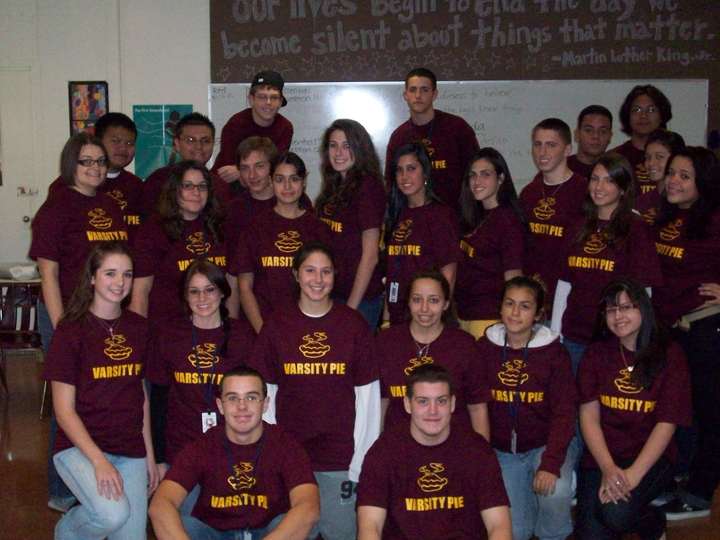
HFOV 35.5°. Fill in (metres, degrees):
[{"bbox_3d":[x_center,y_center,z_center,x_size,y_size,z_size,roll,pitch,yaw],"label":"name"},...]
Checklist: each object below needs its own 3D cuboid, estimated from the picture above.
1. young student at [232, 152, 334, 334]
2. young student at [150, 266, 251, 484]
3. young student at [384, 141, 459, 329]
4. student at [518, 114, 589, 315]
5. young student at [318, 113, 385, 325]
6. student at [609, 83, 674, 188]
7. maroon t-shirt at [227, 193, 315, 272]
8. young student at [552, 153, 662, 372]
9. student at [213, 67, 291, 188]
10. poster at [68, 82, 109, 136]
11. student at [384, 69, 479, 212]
[{"bbox_3d":[-0.342,0.266,5.044,0.450,1.579,0.300,-1,5,-10],"label":"young student"},{"bbox_3d":[-0.631,0.529,4.546,0.470,1.138,0.580,-1,5,-8],"label":"young student"},{"bbox_3d":[0.271,0.231,4.971,0.440,1.580,0.310,7,10,43],"label":"young student"},{"bbox_3d":[0.866,0.168,5.044,0.500,1.682,0.320,6,10,40],"label":"student"},{"bbox_3d":[-0.023,0.187,4.915,0.320,1.684,0.440,-6,9,-38],"label":"young student"},{"bbox_3d":[1.384,0.018,5.549,0.520,1.846,0.320,2,8,14],"label":"student"},{"bbox_3d":[-0.410,-0.011,5.150,0.460,0.670,0.280,-1,5,-8],"label":"maroon t-shirt"},{"bbox_3d":[1.061,0.265,4.855,0.480,1.538,0.330,6,9,38],"label":"young student"},{"bbox_3d":[-0.497,-0.220,5.517,0.540,1.498,0.550,-1,7,-8],"label":"student"},{"bbox_3d":[-1.929,-1.129,8.000,0.285,0.430,0.020,0,5,0],"label":"poster"},{"bbox_3d":[0.374,-0.223,5.918,0.500,1.680,0.320,1,5,14],"label":"student"}]

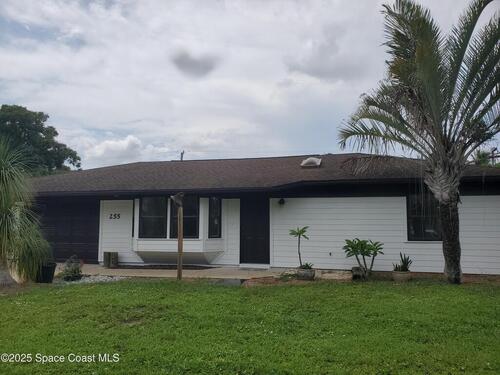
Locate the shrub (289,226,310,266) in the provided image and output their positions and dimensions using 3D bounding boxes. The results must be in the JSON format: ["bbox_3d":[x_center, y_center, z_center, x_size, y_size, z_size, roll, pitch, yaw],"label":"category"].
[{"bbox_3d":[1.317,1.604,10.089,0.537,1.128,0.537,-1,-4,14],"label":"shrub"}]

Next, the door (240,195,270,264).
[{"bbox_3d":[0.183,1.326,11.659,0.941,2.064,0.100,-1,-4,14],"label":"door"}]

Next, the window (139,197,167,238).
[{"bbox_3d":[-3.097,0.956,12.070,0.990,1.342,0.100,-1,-4,14],"label":"window"}]

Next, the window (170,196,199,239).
[{"bbox_3d":[-2.038,0.938,11.797,0.983,1.318,0.100,-1,-4,14],"label":"window"}]

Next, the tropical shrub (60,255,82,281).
[{"bbox_3d":[-4.857,2.177,10.217,0.599,0.707,0.599,-1,-4,14],"label":"tropical shrub"}]

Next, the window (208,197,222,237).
[{"bbox_3d":[-1.096,0.929,11.783,0.419,1.305,0.100,2,-5,-24],"label":"window"}]

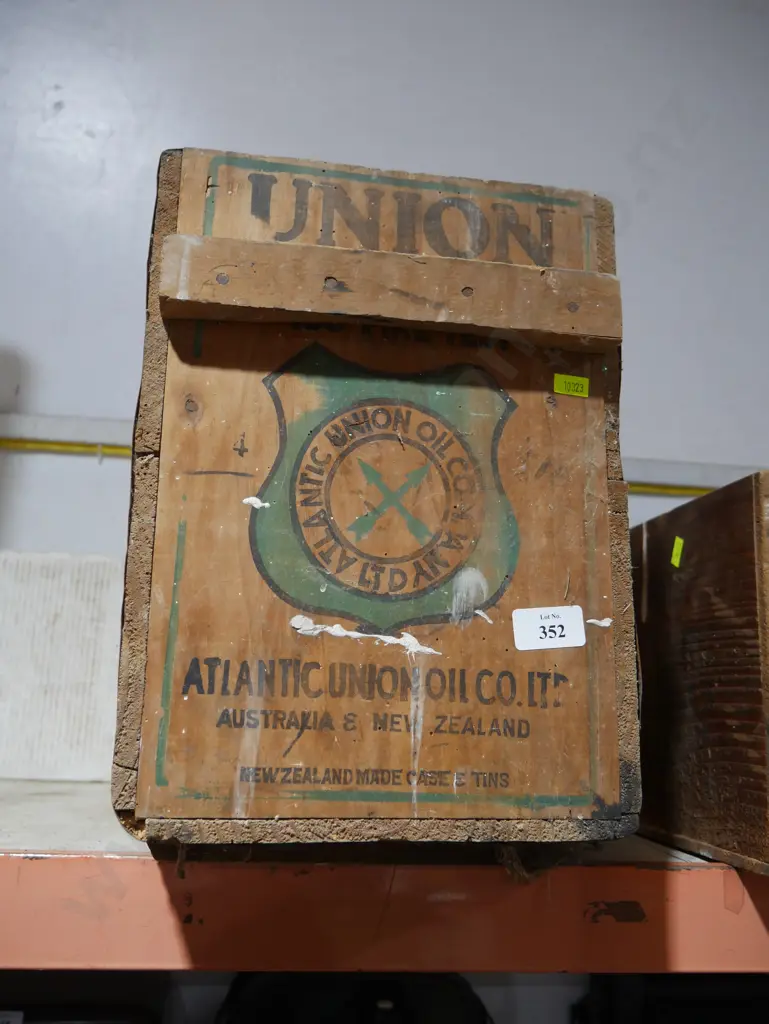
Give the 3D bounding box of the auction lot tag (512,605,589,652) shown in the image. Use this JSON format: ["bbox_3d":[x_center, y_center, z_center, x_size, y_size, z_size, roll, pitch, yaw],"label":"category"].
[{"bbox_3d":[0.086,0.060,0.430,0.038,0.021,0.001,-2,-11,-9],"label":"auction lot tag"}]

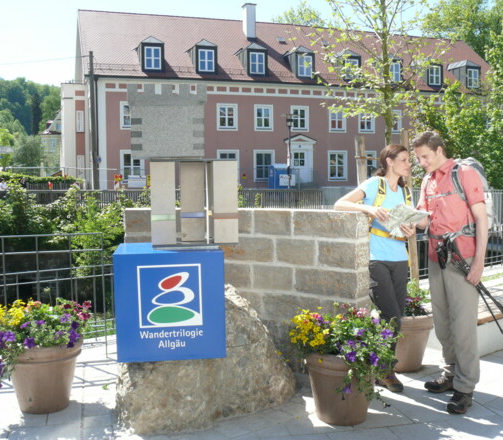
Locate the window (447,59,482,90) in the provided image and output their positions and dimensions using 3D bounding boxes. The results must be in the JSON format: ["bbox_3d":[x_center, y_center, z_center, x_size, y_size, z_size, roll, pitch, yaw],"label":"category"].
[{"bbox_3d":[17.179,-11.524,48.278,1.420,2.250,2.700,-2,4,-18],"label":"window"}]

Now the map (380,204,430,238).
[{"bbox_3d":[1.000,0.006,3.880,0.360,0.260,0.100,1,21,3],"label":"map"}]

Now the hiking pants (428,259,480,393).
[{"bbox_3d":[1.324,0.649,3.870,0.310,0.920,0.390,-3,4,-30],"label":"hiking pants"}]

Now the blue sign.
[{"bbox_3d":[-0.486,0.469,3.593,0.610,0.614,0.510,-2,5,-8],"label":"blue sign"}]

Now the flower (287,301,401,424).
[{"bbox_3d":[0.552,0.865,3.593,0.620,0.670,0.580,-1,5,0],"label":"flower"}]

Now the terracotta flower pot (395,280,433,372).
[{"bbox_3d":[1.167,0.782,4.485,0.520,0.640,0.520,-1,5,0],"label":"terracotta flower pot"}]

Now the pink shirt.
[{"bbox_3d":[1.308,-0.062,3.880,0.310,0.680,0.470,-3,4,-30],"label":"pink shirt"}]

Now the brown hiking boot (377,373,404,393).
[{"bbox_3d":[0.935,1.087,4.150,0.105,0.130,0.280,-3,5,-27],"label":"brown hiking boot"}]

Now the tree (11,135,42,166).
[{"bbox_3d":[-24.537,-7.558,65.000,3.200,3.700,3.200,-1,5,0],"label":"tree"}]

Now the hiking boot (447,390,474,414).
[{"bbox_3d":[1.327,1.117,3.776,0.285,0.155,0.110,-3,5,-39],"label":"hiking boot"}]

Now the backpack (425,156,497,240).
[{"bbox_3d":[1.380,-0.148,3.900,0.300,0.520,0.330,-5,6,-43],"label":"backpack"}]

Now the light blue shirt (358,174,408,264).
[{"bbox_3d":[0.928,-0.003,4.080,0.400,0.590,0.260,-2,4,-20],"label":"light blue shirt"}]

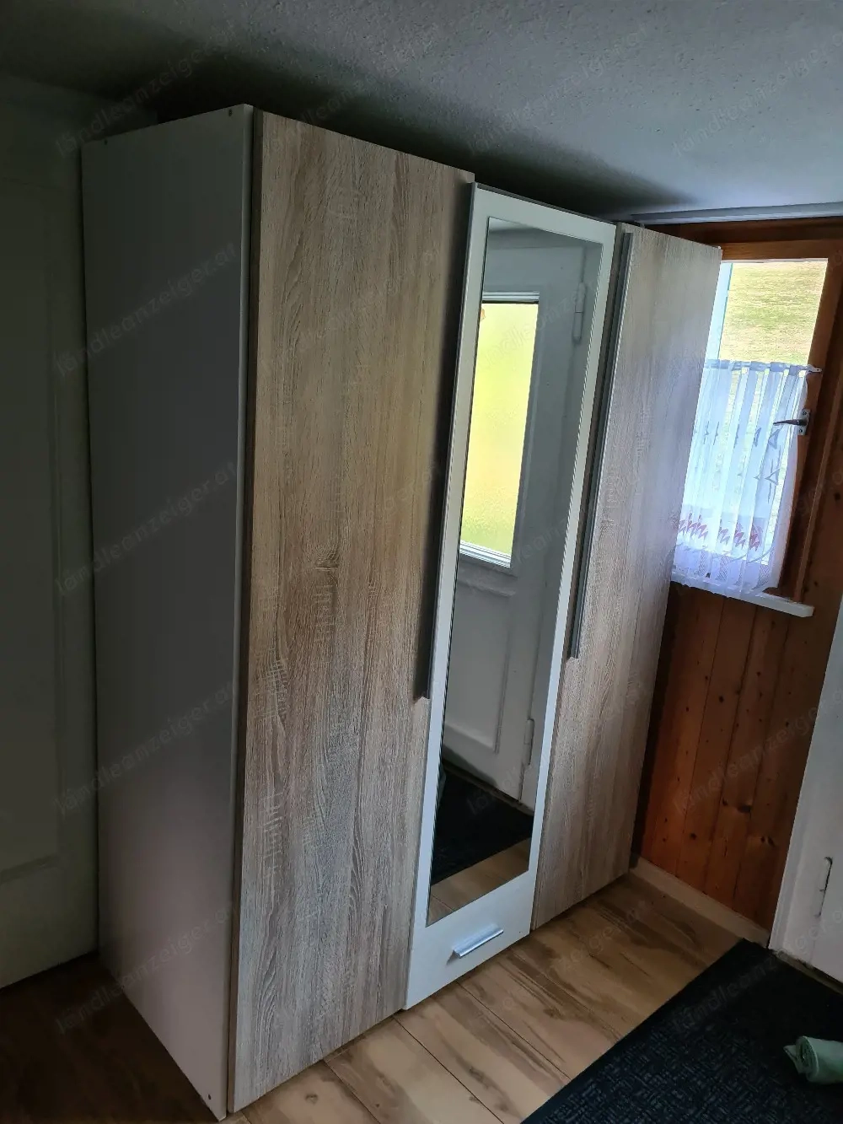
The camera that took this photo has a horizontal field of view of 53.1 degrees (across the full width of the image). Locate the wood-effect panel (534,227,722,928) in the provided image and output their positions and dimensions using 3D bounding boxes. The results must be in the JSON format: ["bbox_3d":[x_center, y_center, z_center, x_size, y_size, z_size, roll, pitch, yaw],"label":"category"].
[{"bbox_3d":[0.514,0.091,2.146,0.421,1.740,0.032,-8,18,-42],"label":"wood-effect panel"}]

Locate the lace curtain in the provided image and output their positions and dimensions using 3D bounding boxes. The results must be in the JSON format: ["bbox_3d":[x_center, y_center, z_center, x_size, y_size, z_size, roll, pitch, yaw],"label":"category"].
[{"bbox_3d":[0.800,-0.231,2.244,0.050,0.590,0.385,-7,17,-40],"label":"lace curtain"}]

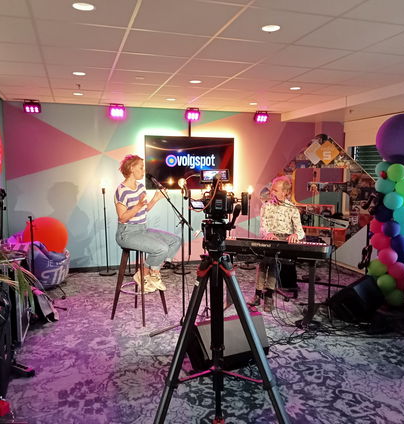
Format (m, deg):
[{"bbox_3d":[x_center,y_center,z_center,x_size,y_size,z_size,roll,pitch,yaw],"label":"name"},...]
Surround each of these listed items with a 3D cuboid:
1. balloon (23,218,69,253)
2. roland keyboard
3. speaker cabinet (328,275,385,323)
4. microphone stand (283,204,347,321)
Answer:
[{"bbox_3d":[-1.967,0.347,5.750,0.562,0.573,0.562,-1,5,-18],"label":"balloon"},{"bbox_3d":[0.651,0.356,4.721,1.290,0.130,0.280,3,5,23],"label":"roland keyboard"},{"bbox_3d":[1.516,0.819,4.348,0.400,0.330,0.550,3,5,35],"label":"speaker cabinet"},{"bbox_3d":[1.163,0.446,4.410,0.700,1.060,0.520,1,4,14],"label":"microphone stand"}]

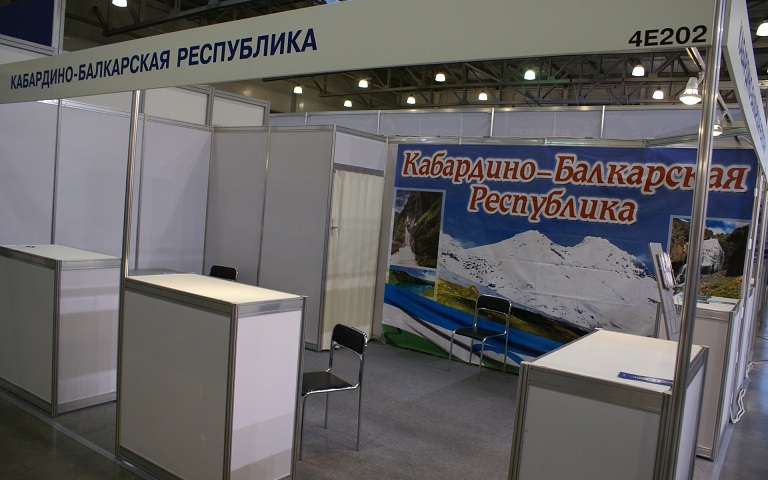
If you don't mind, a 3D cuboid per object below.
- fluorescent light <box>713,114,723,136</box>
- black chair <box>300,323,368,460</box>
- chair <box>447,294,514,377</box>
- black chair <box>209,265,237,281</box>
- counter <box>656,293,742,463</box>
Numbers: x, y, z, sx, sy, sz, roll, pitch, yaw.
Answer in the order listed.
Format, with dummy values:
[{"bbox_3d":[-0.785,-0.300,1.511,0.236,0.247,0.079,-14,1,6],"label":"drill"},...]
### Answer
[{"bbox_3d":[2.155,-0.745,3.750,0.115,0.150,0.115,7,4,35],"label":"fluorescent light"},{"bbox_3d":[-0.455,0.995,3.900,0.460,0.800,0.440,2,4,-35],"label":"black chair"},{"bbox_3d":[0.983,0.994,5.983,0.440,0.800,0.460,8,4,43],"label":"chair"},{"bbox_3d":[-2.040,0.710,6.703,0.440,0.800,0.460,6,4,30],"label":"black chair"},{"bbox_3d":[2.479,1.017,4.596,0.500,1.110,1.000,7,4,35],"label":"counter"}]

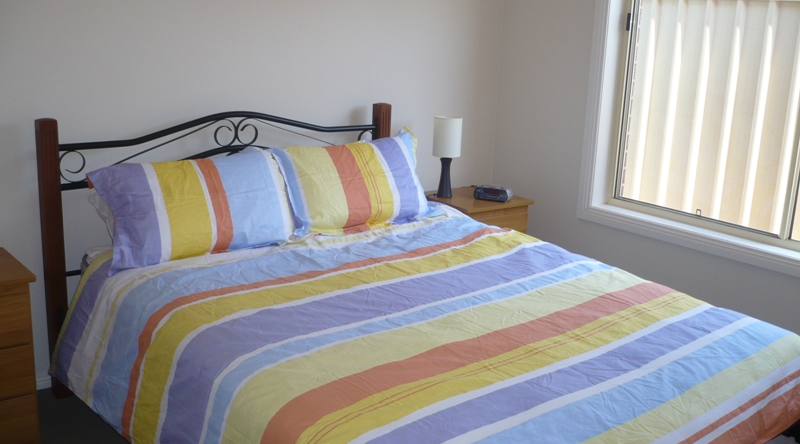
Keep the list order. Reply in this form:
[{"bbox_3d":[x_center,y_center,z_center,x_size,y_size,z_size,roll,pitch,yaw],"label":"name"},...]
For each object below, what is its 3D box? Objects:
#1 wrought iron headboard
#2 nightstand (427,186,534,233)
[{"bbox_3d":[-0.701,0.052,3.515,1.596,1.086,0.071,-9,18,-38],"label":"wrought iron headboard"},{"bbox_3d":[0.359,0.173,4.188,0.452,0.615,0.416,-9,18,-38],"label":"nightstand"}]

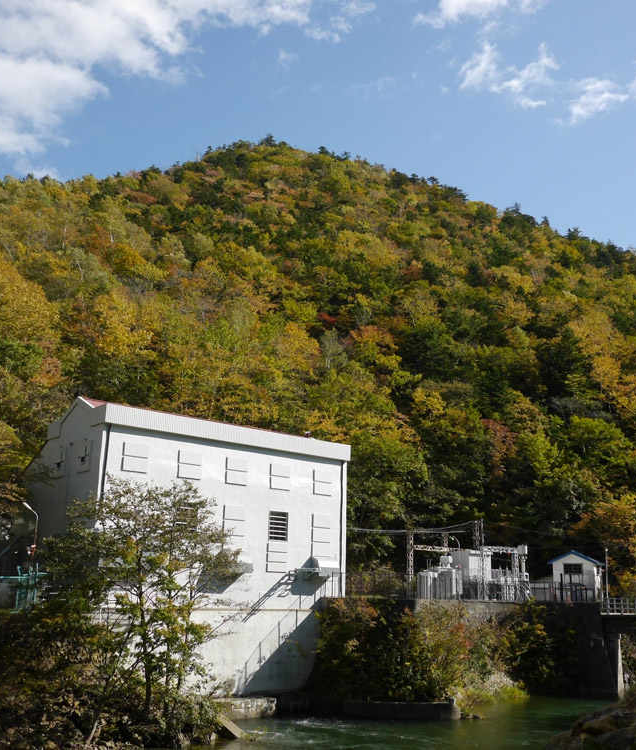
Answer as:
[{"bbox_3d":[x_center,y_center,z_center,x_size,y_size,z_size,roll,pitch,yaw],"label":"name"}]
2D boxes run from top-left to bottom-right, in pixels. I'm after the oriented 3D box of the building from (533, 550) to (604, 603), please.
[{"bbox_3d":[21.618,17.305,69.200,5.271,4.209,5.200,-6,-17,25],"label":"building"}]

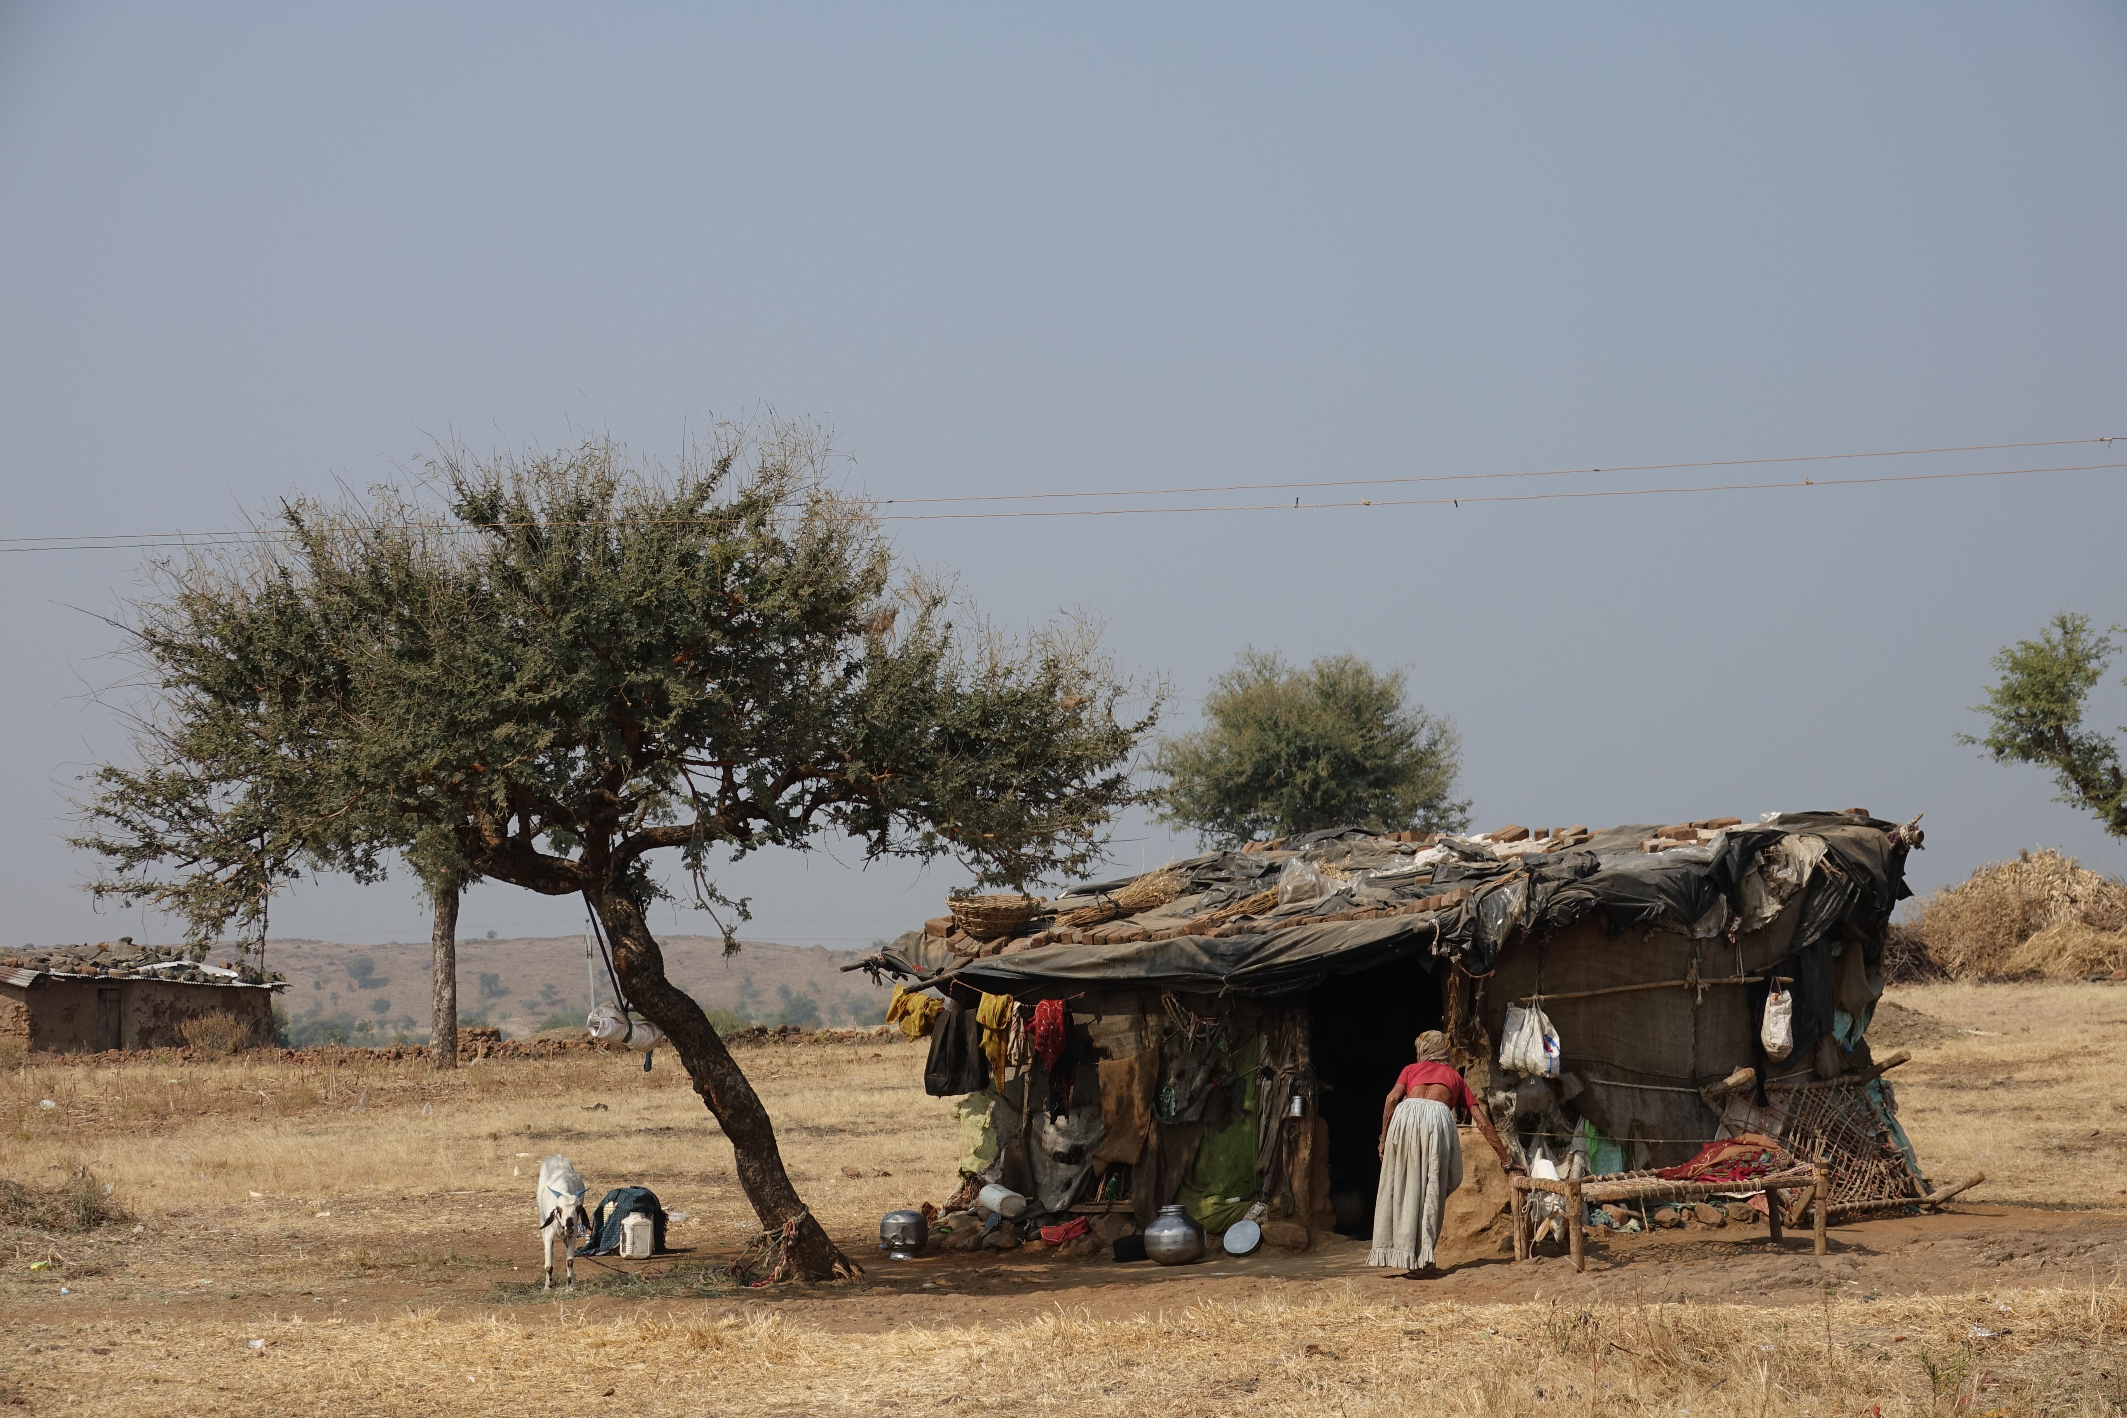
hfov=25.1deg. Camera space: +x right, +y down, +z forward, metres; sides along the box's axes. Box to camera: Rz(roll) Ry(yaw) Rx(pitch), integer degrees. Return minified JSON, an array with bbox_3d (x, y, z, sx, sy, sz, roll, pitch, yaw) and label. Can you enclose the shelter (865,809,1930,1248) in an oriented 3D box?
[{"bbox_3d":[2.200,1.968,29.636,4.500,2.600,4.700,-2,-4,33],"label":"shelter"}]

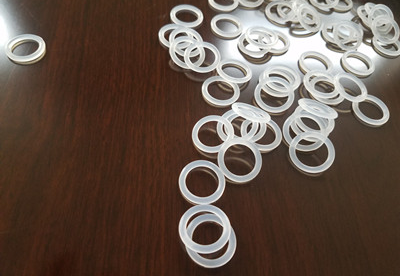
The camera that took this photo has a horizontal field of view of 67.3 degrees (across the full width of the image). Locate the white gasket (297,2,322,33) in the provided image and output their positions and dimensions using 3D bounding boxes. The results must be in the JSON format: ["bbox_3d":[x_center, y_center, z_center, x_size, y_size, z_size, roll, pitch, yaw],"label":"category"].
[{"bbox_3d":[0.085,-0.094,0.234,0.025,0.004,0.025,13,65,-29],"label":"white gasket"}]

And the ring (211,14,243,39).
[{"bbox_3d":[0.020,-0.086,0.230,0.025,0.004,0.025,2,58,-4],"label":"ring"}]

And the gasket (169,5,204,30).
[{"bbox_3d":[-0.010,-0.094,0.232,0.025,0.004,0.025,2,58,-4],"label":"gasket"}]

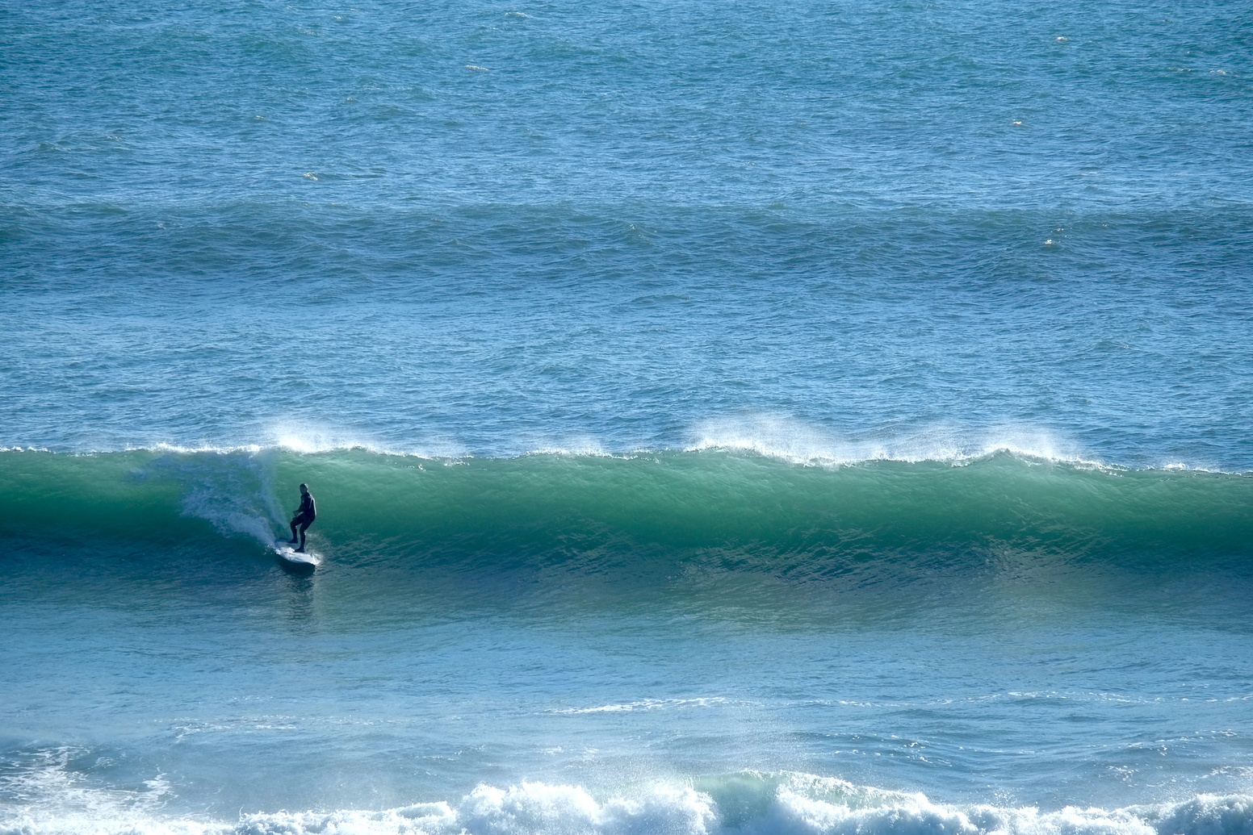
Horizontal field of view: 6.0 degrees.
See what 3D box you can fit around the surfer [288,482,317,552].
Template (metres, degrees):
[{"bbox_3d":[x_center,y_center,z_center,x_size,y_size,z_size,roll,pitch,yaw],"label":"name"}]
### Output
[{"bbox_3d":[-7.632,2.375,283.000,0.600,1.600,0.700,-4,8,-32],"label":"surfer"}]

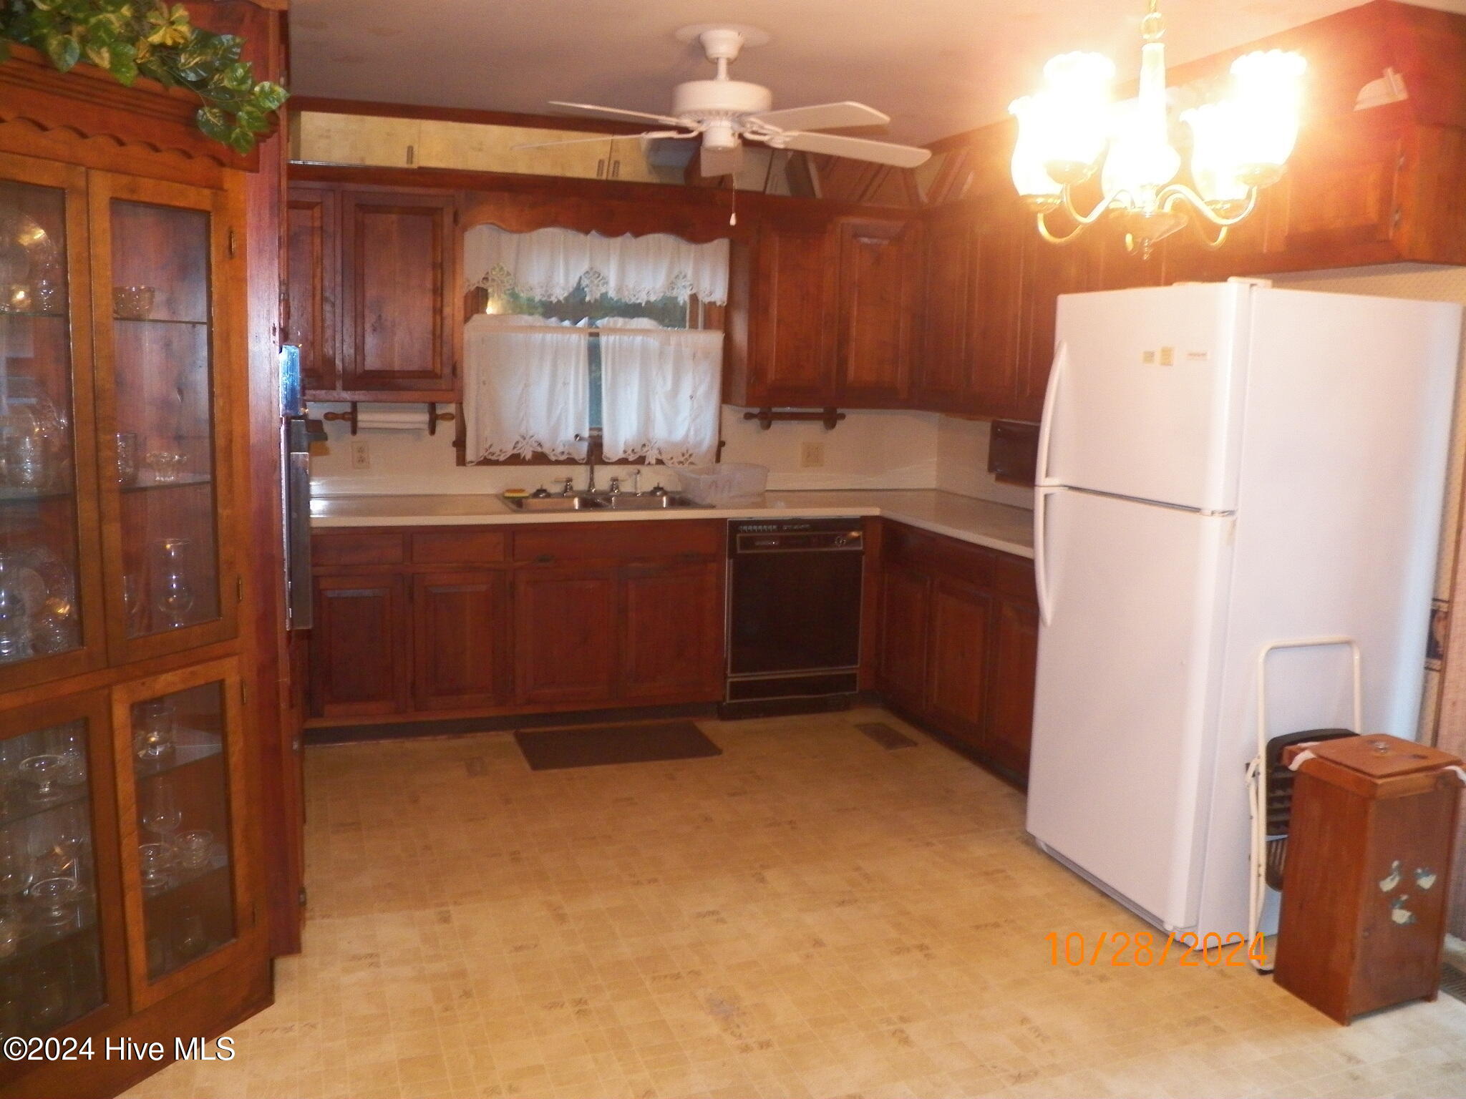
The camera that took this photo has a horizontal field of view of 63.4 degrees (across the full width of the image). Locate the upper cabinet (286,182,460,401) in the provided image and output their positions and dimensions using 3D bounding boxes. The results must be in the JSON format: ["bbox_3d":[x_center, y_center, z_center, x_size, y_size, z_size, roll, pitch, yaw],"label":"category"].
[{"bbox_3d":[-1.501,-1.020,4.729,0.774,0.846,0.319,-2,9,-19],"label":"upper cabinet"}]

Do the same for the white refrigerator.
[{"bbox_3d":[1.381,0.146,3.374,0.775,1.681,0.694,-2,9,-19],"label":"white refrigerator"}]

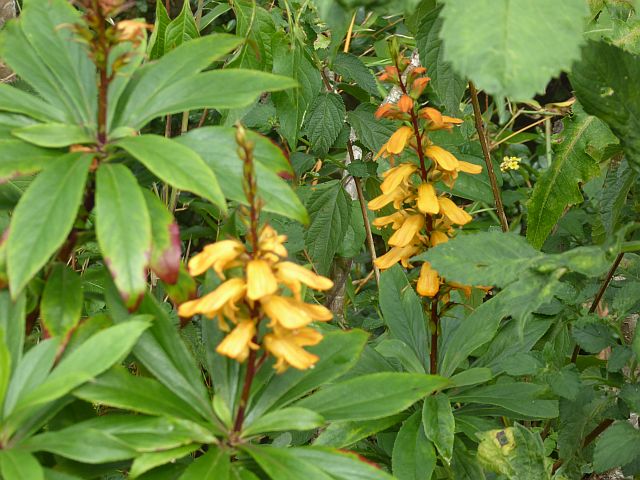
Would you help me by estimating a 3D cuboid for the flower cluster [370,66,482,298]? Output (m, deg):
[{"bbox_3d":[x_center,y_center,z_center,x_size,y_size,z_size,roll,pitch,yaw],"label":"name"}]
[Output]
[{"bbox_3d":[0.085,-0.046,2.000,0.088,0.186,0.082,-7,16,0],"label":"flower cluster"}]

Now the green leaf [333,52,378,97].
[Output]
[{"bbox_3d":[0.030,-0.133,2.005,0.024,0.008,0.053,-28,53,-21],"label":"green leaf"}]

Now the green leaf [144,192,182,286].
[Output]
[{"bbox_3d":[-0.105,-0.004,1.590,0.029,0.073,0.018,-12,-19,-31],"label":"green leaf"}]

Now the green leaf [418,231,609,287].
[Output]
[{"bbox_3d":[0.115,0.010,1.505,0.140,0.014,0.038,-2,49,40],"label":"green leaf"}]

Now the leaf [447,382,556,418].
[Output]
[{"bbox_3d":[0.146,0.130,1.990,0.090,0.020,0.030,10,46,13],"label":"leaf"}]

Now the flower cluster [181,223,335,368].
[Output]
[{"bbox_3d":[-0.033,0.031,1.300,0.081,0.062,0.075,0,22,0],"label":"flower cluster"}]

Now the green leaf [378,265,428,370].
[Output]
[{"bbox_3d":[0.070,0.063,2.015,0.034,0.093,0.018,-16,-19,-11],"label":"green leaf"}]

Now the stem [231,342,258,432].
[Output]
[{"bbox_3d":[-0.039,0.078,1.302,0.005,0.050,0.005,9,17,0],"label":"stem"}]

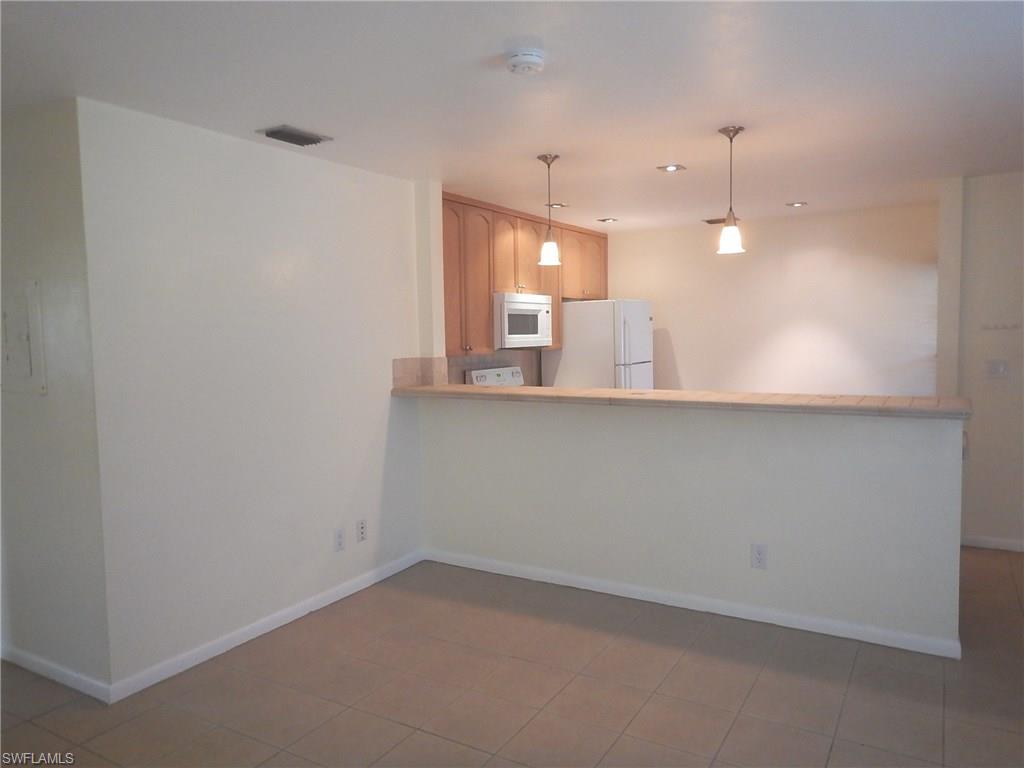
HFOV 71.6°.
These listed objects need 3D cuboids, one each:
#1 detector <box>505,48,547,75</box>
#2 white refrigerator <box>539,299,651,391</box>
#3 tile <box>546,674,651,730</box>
[{"bbox_3d":[0.049,-1.117,2.471,0.130,0.040,0.130,-1,4,2],"label":"detector"},{"bbox_3d":[0.753,0.150,6.378,0.719,1.730,0.853,1,4,31],"label":"white refrigerator"},{"bbox_3d":[0.340,1.260,2.805,0.333,0.012,0.333,1,4,31],"label":"tile"}]

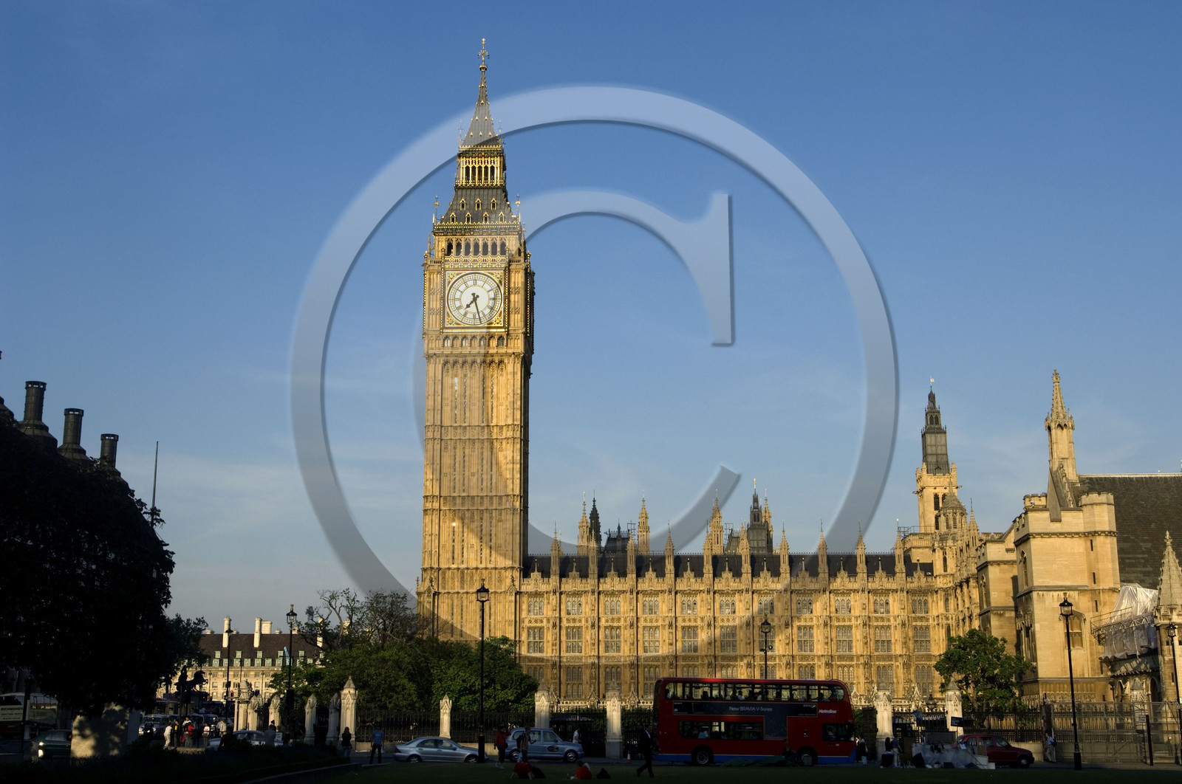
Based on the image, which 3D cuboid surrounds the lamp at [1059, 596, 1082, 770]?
[{"bbox_3d":[21.890,13.250,62.603,0.580,8.090,0.580,-1,-12,2],"label":"lamp"}]

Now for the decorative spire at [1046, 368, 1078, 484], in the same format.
[{"bbox_3d":[46.652,3.408,137.105,2.700,11.800,2.700,-1,-13,4],"label":"decorative spire"}]

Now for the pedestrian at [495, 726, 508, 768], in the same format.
[{"bbox_3d":[-3.640,14.650,56.699,0.550,1.720,0.450,13,-19,-43],"label":"pedestrian"}]

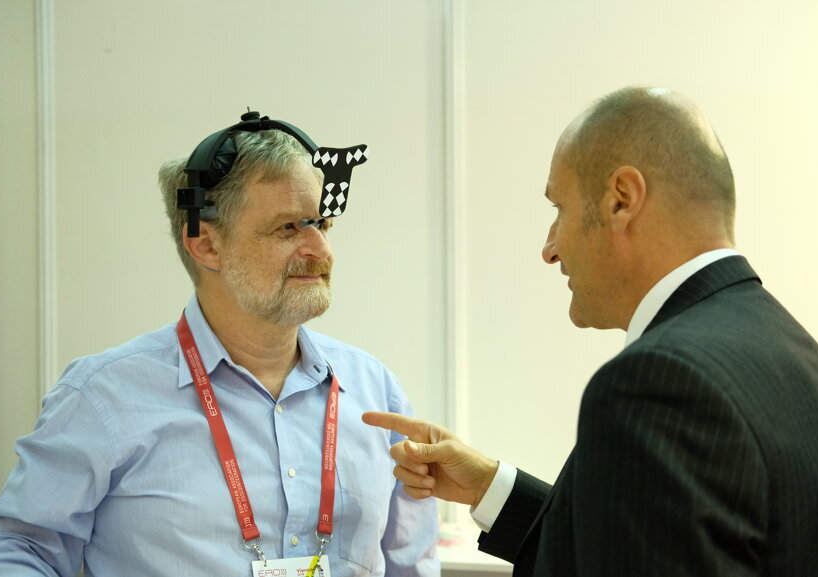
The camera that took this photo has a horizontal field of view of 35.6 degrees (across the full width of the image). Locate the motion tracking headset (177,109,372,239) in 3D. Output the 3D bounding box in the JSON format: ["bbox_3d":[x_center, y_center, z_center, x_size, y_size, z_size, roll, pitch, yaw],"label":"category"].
[{"bbox_3d":[-0.150,-0.143,1.580,0.195,0.163,0.210,0,0,35],"label":"motion tracking headset"}]

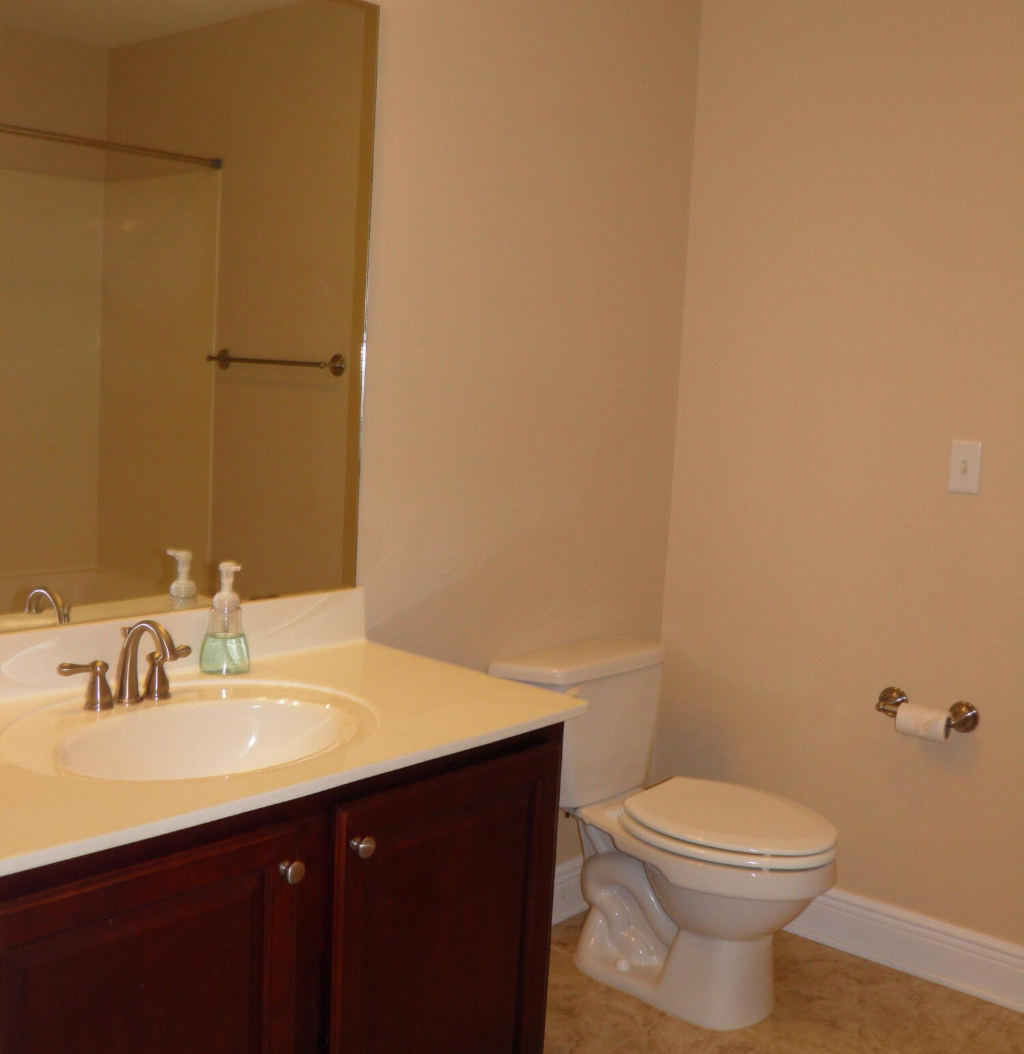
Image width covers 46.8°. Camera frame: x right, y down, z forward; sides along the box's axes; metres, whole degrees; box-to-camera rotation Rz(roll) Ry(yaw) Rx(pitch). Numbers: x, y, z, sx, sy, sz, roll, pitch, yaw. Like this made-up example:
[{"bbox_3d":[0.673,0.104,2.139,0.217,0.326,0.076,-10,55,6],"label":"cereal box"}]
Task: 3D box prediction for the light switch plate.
[{"bbox_3d":[0.991,-0.129,2.595,0.071,0.115,0.012,9,10,42],"label":"light switch plate"}]

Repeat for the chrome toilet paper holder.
[{"bbox_3d":[0.920,0.417,2.664,0.232,0.066,0.075,9,10,42],"label":"chrome toilet paper holder"}]

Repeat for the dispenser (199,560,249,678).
[{"bbox_3d":[-0.513,0.160,2.124,0.070,0.190,0.077,3,7,0],"label":"dispenser"}]

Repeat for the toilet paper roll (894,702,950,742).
[{"bbox_3d":[0.920,0.437,2.648,0.110,0.064,0.064,9,10,42],"label":"toilet paper roll"}]

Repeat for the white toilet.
[{"bbox_3d":[0.369,0.676,2.668,0.730,0.705,0.440,9,10,42],"label":"white toilet"}]

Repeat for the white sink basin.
[{"bbox_3d":[-0.460,0.369,1.768,0.390,0.130,0.490,9,10,42],"label":"white sink basin"}]

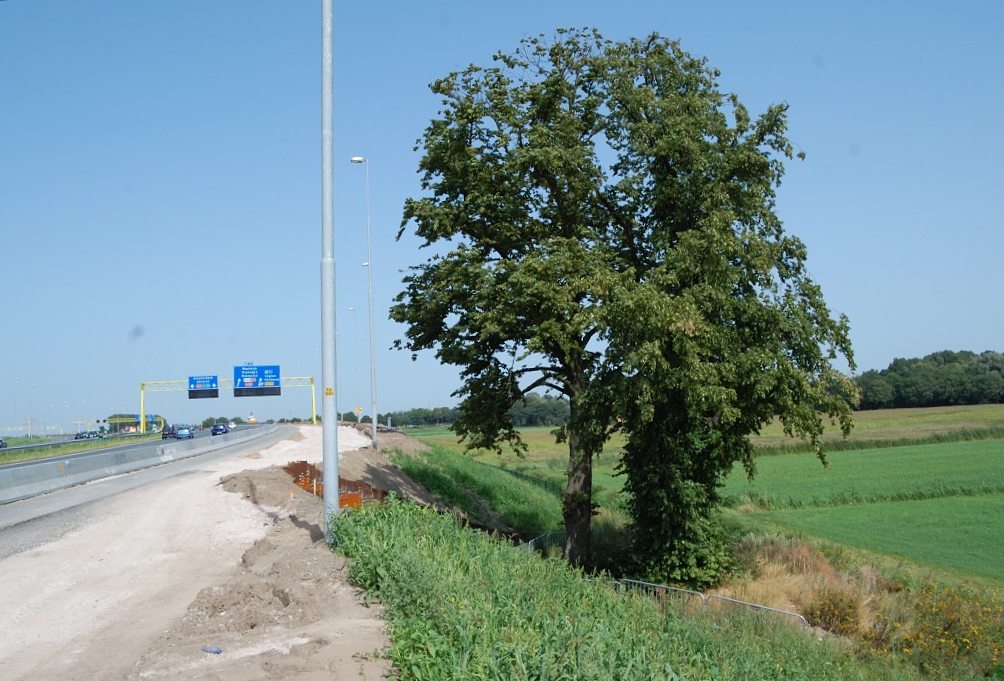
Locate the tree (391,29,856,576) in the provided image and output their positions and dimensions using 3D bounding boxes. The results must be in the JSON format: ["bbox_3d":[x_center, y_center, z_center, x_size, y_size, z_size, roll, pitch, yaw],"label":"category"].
[{"bbox_3d":[3.537,-1.000,22.285,13.400,16.130,11.800,-2,-5,0],"label":"tree"}]

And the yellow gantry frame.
[{"bbox_3d":[-44.295,10.696,125.784,27.200,8.300,1.200,-1,-5,-18],"label":"yellow gantry frame"}]

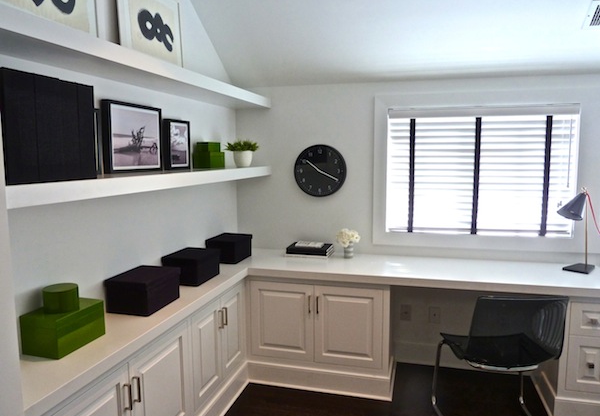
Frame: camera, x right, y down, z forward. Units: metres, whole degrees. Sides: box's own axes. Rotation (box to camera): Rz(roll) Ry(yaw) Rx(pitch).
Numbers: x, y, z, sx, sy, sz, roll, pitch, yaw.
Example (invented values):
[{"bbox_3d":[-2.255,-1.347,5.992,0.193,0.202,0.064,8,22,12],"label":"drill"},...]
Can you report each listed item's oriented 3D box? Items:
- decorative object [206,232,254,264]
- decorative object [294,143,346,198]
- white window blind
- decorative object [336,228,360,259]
[{"bbox_3d":[-0.464,0.263,2.871,0.210,0.150,0.260,1,7,16],"label":"decorative object"},{"bbox_3d":[0.140,-0.258,2.987,0.364,0.364,0.042,1,7,16],"label":"decorative object"},{"bbox_3d":[1.115,-0.232,2.744,1.099,0.803,0.060,1,7,16],"label":"white window blind"},{"bbox_3d":[0.321,0.230,2.888,0.164,0.192,0.155,1,7,16],"label":"decorative object"}]

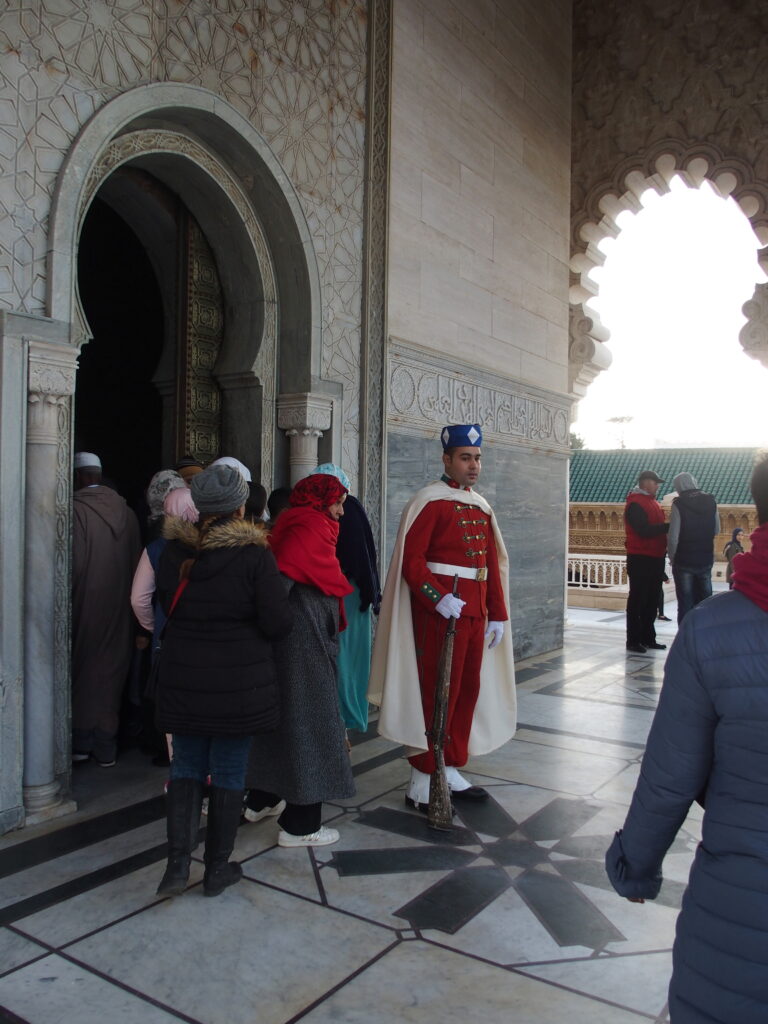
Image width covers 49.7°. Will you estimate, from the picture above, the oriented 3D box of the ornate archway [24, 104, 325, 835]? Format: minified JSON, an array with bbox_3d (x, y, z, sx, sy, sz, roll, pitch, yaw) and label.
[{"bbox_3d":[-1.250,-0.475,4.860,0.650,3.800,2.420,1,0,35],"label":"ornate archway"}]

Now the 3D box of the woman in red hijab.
[{"bbox_3d":[-0.365,0.625,3.720,0.480,1.610,0.500,1,0,-22],"label":"woman in red hijab"}]

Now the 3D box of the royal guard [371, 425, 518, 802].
[{"bbox_3d":[0.310,0.500,4.160,0.560,1.860,0.680,1,0,40],"label":"royal guard"}]

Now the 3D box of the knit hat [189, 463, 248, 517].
[{"bbox_3d":[-0.632,-0.083,3.170,0.210,0.200,0.240,1,0,12],"label":"knit hat"}]

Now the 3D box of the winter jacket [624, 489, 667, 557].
[{"bbox_3d":[2.680,0.105,8.500,0.400,0.710,0.500,1,0,12],"label":"winter jacket"}]

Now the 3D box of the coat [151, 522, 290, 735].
[{"bbox_3d":[-0.613,0.415,3.170,0.530,0.820,0.370,1,0,3],"label":"coat"}]

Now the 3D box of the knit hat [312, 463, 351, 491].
[{"bbox_3d":[-0.292,-0.180,4.750,0.200,0.190,0.230,1,0,-30],"label":"knit hat"}]

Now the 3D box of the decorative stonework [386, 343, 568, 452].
[{"bbox_3d":[1.030,-0.940,7.570,0.120,0.660,3.450,1,0,35],"label":"decorative stonework"}]

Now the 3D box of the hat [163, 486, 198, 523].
[{"bbox_3d":[-0.965,-0.035,4.000,0.190,0.200,0.220,1,0,-21],"label":"hat"}]

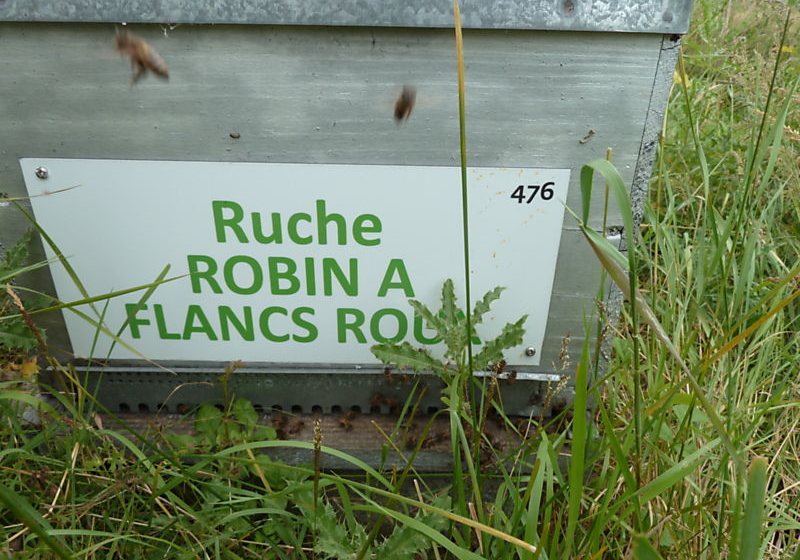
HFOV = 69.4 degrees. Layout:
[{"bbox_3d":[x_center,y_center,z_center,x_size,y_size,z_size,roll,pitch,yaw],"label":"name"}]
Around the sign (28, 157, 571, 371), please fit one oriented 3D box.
[{"bbox_3d":[-0.066,-0.006,0.396,0.345,0.149,0.004,1,27,-1],"label":"sign"}]

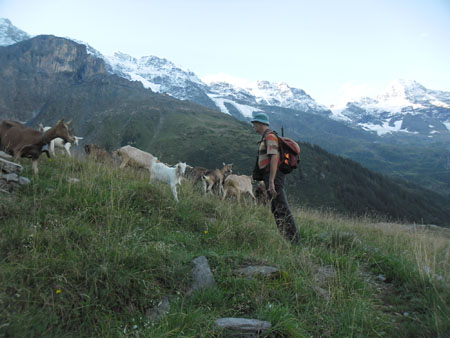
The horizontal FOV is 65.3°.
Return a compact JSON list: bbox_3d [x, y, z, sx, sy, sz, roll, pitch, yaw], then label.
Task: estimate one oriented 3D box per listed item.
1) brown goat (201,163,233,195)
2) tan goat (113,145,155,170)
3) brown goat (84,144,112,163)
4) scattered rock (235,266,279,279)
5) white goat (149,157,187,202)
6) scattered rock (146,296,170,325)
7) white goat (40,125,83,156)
[{"bbox_3d":[-0.167,0.233,7.800,0.850,0.780,0.300,-2,3,-41],"label":"brown goat"},{"bbox_3d":[-1.948,-0.160,8.000,1.200,0.830,0.360,-1,2,-15],"label":"tan goat"},{"bbox_3d":[-2.978,-0.275,8.400,0.880,0.720,0.320,-1,3,-30],"label":"brown goat"},{"bbox_3d":[0.287,0.943,3.200,0.400,0.080,0.220,0,2,0],"label":"scattered rock"},{"bbox_3d":[-0.982,0.179,6.000,0.820,0.800,0.300,2,3,44],"label":"white goat"},{"bbox_3d":[-0.445,0.947,2.350,0.160,0.160,0.140,0,2,0],"label":"scattered rock"},{"bbox_3d":[-3.724,-0.626,8.000,0.950,0.740,0.300,0,2,-12],"label":"white goat"}]

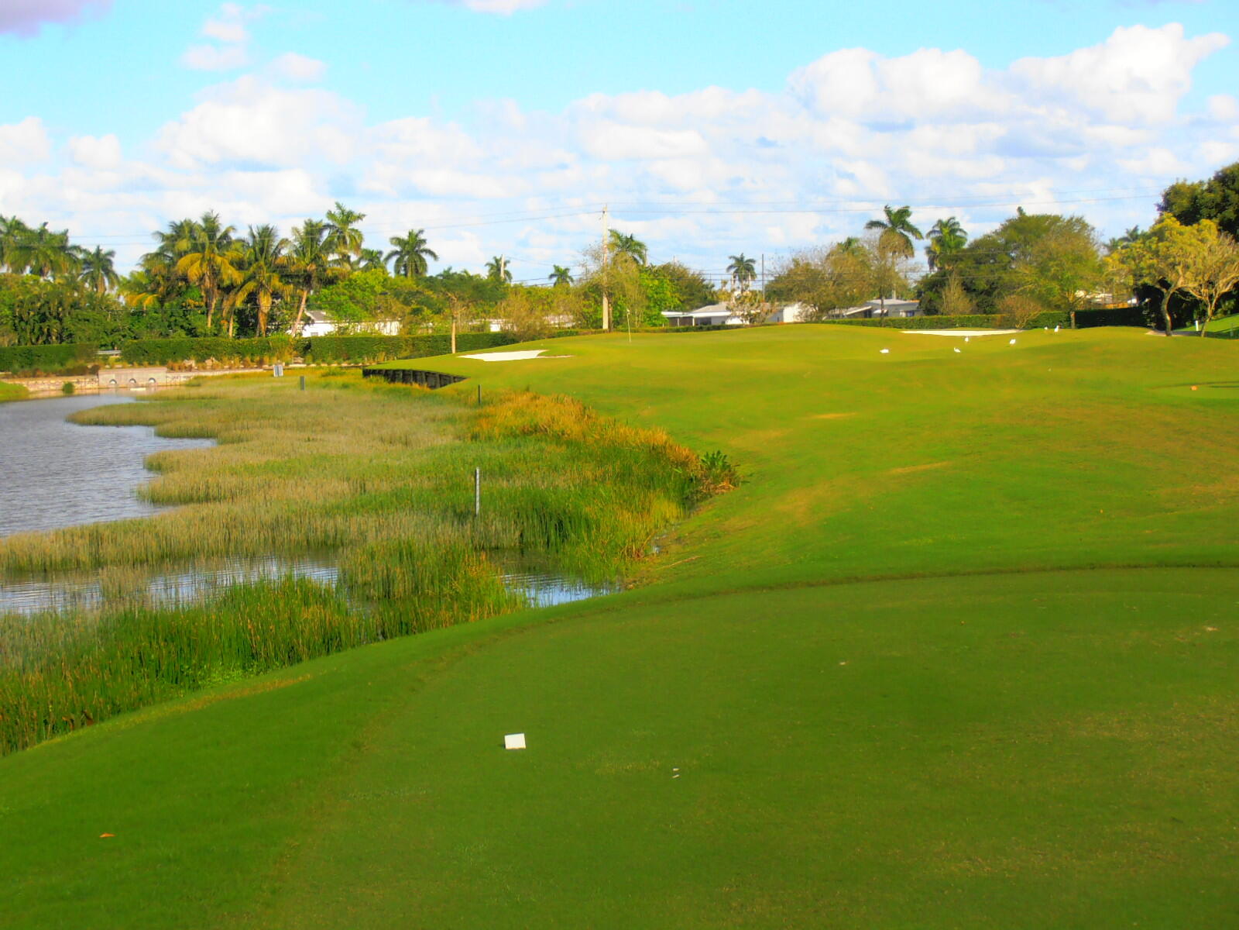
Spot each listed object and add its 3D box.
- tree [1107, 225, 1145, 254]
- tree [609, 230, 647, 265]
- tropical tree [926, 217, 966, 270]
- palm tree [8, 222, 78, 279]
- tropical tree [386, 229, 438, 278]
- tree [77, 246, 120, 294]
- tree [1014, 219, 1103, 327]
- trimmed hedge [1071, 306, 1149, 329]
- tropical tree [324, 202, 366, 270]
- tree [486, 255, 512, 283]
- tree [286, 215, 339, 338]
[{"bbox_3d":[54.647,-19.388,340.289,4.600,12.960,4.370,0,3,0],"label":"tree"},{"bbox_3d":[0.738,-18.291,320.000,4.300,11.110,4.300,0,3,0],"label":"tree"},{"bbox_3d":[28.565,-15.800,275.259,4.300,11.600,4.080,0,3,0],"label":"tropical tree"},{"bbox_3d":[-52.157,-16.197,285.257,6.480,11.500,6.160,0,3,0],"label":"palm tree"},{"bbox_3d":[-19.446,-16.488,295.250,4.900,11.180,4.650,0,3,0],"label":"tropical tree"},{"bbox_3d":[-49.600,-15.857,300.000,4.000,10.050,4.000,0,3,0],"label":"tree"},{"bbox_3d":[31.427,-13.729,225.173,6.360,7.740,6.040,0,3,0],"label":"tree"},{"bbox_3d":[34.312,-10.141,220.000,5.300,1.690,1.300,0,3,0],"label":"trimmed hedge"},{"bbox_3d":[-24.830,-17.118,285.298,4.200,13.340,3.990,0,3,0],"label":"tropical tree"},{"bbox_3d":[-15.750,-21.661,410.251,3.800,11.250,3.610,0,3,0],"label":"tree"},{"bbox_3d":[-23.076,-13.275,238.000,4.100,10.680,4.100,0,3,0],"label":"tree"}]

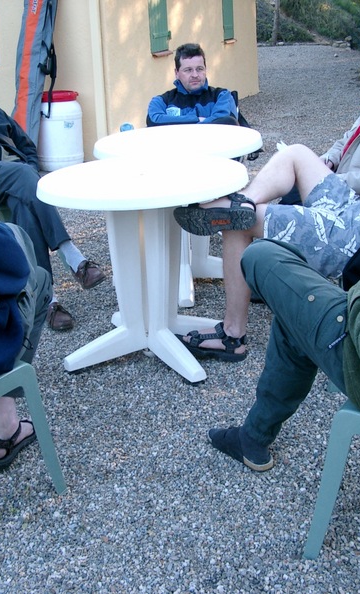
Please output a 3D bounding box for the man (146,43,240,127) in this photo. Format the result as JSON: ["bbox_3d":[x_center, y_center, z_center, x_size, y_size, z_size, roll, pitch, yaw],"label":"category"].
[{"bbox_3d":[0.072,-0.759,4.479,0.540,1.100,0.860,-3,20,2],"label":"man"}]

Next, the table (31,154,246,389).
[{"bbox_3d":[-0.121,-0.118,3.293,0.781,0.720,0.781,-3,20,0],"label":"table"}]

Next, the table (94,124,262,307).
[{"bbox_3d":[0.010,-0.387,4.019,0.781,0.720,0.781,-3,20,0],"label":"table"}]

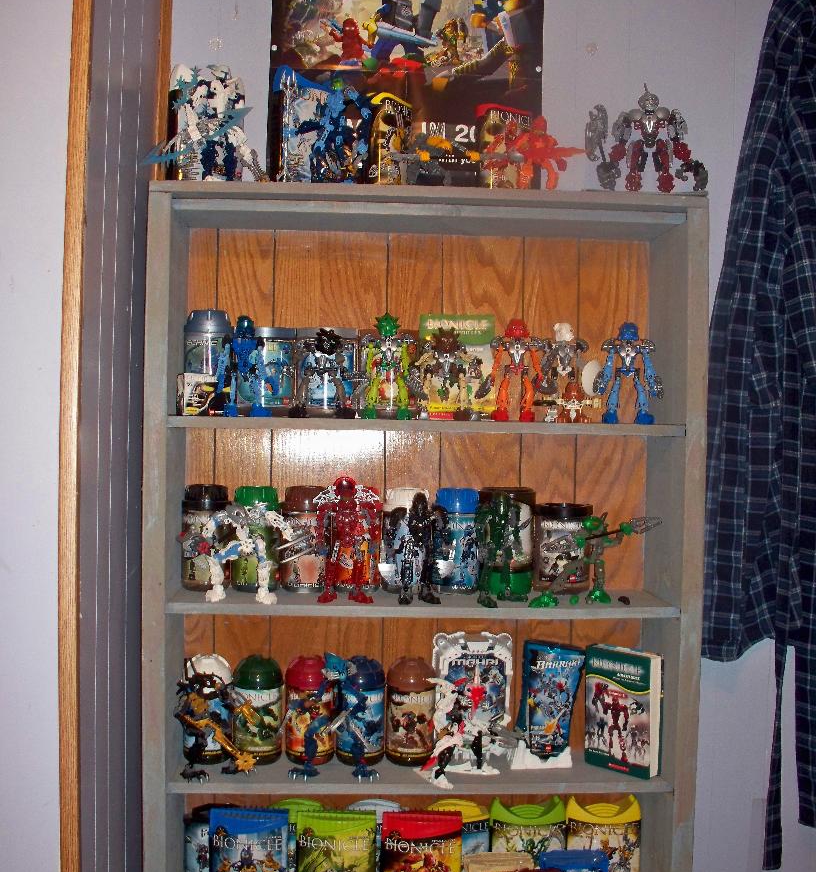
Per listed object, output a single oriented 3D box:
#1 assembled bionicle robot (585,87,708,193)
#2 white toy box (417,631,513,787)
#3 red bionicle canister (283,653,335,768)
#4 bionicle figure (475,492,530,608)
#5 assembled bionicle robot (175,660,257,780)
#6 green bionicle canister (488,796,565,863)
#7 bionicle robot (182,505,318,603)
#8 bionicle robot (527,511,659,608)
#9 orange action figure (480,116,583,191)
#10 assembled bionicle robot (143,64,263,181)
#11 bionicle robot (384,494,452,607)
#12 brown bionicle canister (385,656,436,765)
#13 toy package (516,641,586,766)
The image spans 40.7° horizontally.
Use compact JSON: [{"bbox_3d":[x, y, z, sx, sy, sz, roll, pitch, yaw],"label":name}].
[{"bbox_3d":[0.395,-0.489,1.820,0.198,0.171,0.090,1,1,-4],"label":"assembled bionicle robot"},{"bbox_3d":[0.102,0.458,1.862,0.142,0.240,0.085,1,1,-4],"label":"white toy box"},{"bbox_3d":[-0.168,0.468,1.896,0.085,0.181,0.085,1,1,-3],"label":"red bionicle canister"},{"bbox_3d":[0.156,0.190,1.840,0.088,0.187,0.085,1,1,-19],"label":"bionicle figure"},{"bbox_3d":[-0.312,0.458,1.803,0.138,0.194,0.100,1,1,-13],"label":"assembled bionicle robot"},{"bbox_3d":[0.212,0.747,1.955,0.133,0.213,0.080,1,1,-4],"label":"green bionicle canister"},{"bbox_3d":[-0.267,0.195,1.828,0.215,0.167,0.100,1,1,-4],"label":"bionicle robot"},{"bbox_3d":[0.312,0.207,1.840,0.200,0.154,0.100,1,1,24],"label":"bionicle robot"},{"bbox_3d":[0.205,-0.465,1.812,0.158,0.118,0.092,1,1,-9],"label":"orange action figure"},{"bbox_3d":[-0.336,-0.509,1.808,0.195,0.205,0.110,1,1,2],"label":"assembled bionicle robot"},{"bbox_3d":[0.015,0.183,1.818,0.117,0.176,0.083,1,1,-8],"label":"bionicle robot"},{"bbox_3d":[0.006,0.471,1.903,0.085,0.181,0.085,1,1,-3],"label":"brown bionicle canister"},{"bbox_3d":[0.248,0.459,1.899,0.111,0.208,0.077,1,1,-13],"label":"toy package"}]

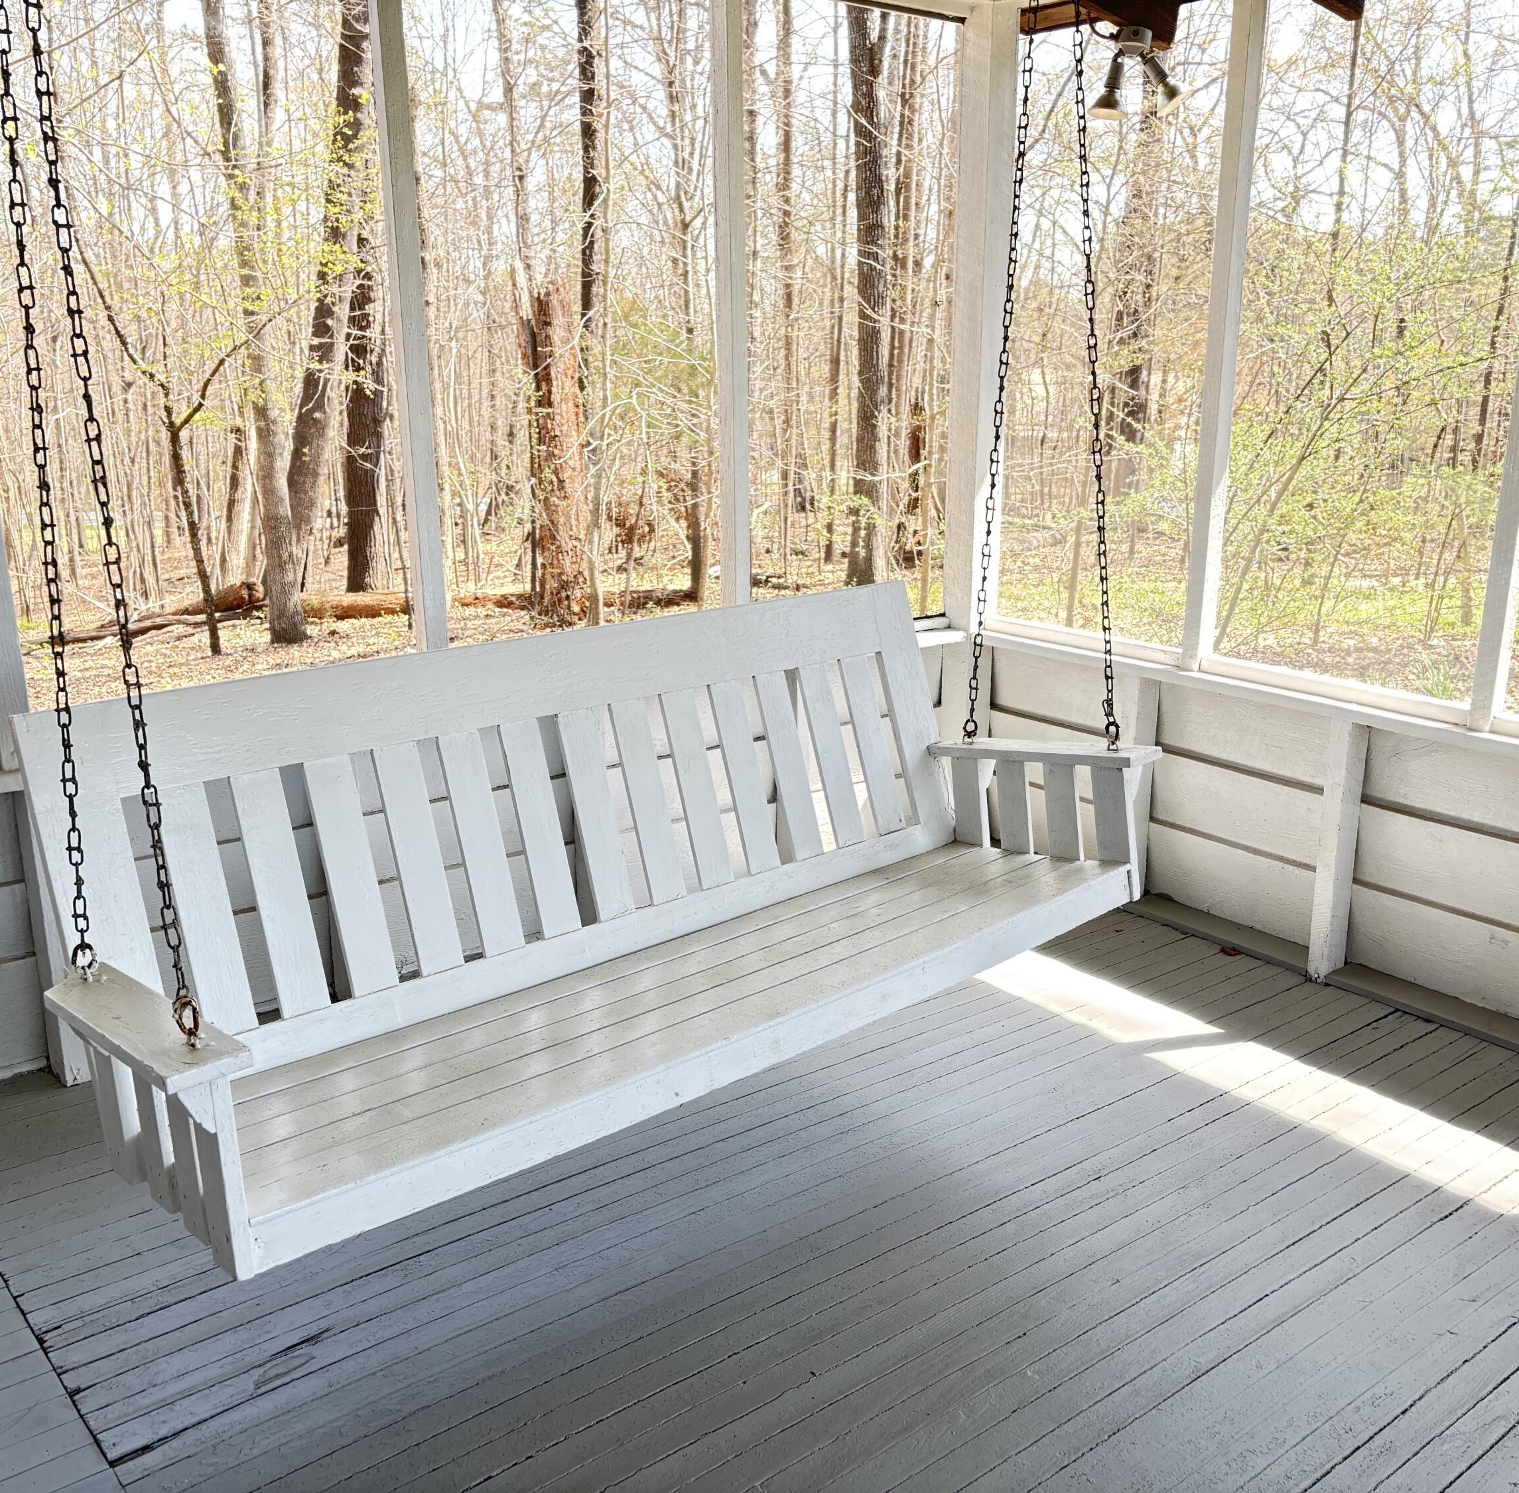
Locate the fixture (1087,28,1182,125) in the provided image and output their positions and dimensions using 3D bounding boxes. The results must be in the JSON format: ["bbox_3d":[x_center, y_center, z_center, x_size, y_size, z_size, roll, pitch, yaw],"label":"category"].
[{"bbox_3d":[1.119,-1.991,4.420,0.290,0.240,0.150,3,16,13],"label":"fixture"}]

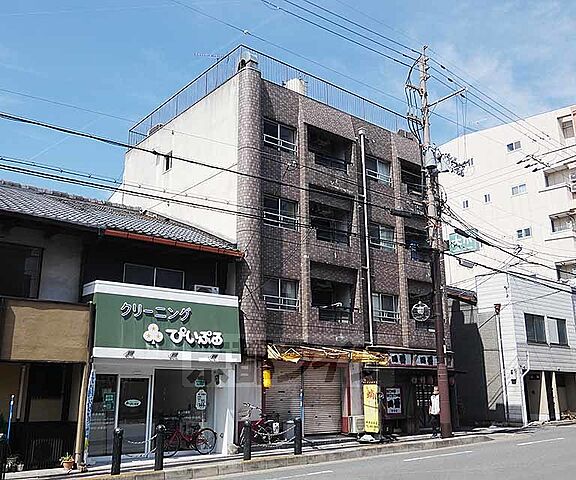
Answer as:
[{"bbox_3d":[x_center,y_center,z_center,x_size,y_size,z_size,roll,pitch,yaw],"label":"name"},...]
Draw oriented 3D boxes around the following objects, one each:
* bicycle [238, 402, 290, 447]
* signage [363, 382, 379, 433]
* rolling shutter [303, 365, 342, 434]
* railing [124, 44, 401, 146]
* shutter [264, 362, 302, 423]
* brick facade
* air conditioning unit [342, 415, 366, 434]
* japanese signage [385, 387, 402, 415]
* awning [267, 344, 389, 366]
[{"bbox_3d":[-0.643,5.422,15.708,1.720,1.140,0.580,11,-19,-36],"label":"bicycle"},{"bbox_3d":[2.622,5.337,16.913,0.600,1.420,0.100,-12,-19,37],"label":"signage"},{"bbox_3d":[1.253,5.603,18.890,1.800,2.320,0.100,11,-19,-36],"label":"rolling shutter"},{"bbox_3d":[-0.783,-4.911,25.606,10.200,1.150,9.200,11,-19,-36],"label":"railing"},{"bbox_3d":[-0.106,5.328,17.872,1.620,2.340,0.100,11,-19,-36],"label":"shutter"},{"bbox_3d":[2.651,-0.467,21.429,10.800,10.200,0.900,11,-19,-36],"label":"brick facade"},{"bbox_3d":[2.581,6.511,18.985,0.800,0.560,0.300,11,-19,-36],"label":"air conditioning unit"},{"bbox_3d":[3.878,5.958,19.919,0.730,0.900,0.060,11,-19,-36],"label":"japanese signage"},{"bbox_3d":[1.700,4.073,18.688,5.400,0.600,0.700,11,-19,-36],"label":"awning"}]

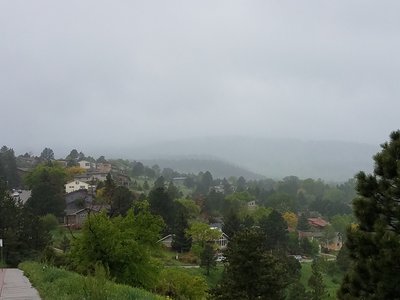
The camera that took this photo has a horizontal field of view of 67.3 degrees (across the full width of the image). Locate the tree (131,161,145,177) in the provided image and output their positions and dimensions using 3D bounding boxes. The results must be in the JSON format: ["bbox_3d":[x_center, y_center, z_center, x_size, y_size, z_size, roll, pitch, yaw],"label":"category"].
[{"bbox_3d":[-52.014,15.812,250.000,11.651,14.148,11.651,0,-2,0],"label":"tree"}]

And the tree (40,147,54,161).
[{"bbox_3d":[-83.760,2.470,165.000,7.460,8.520,7.090,0,-2,0],"label":"tree"}]

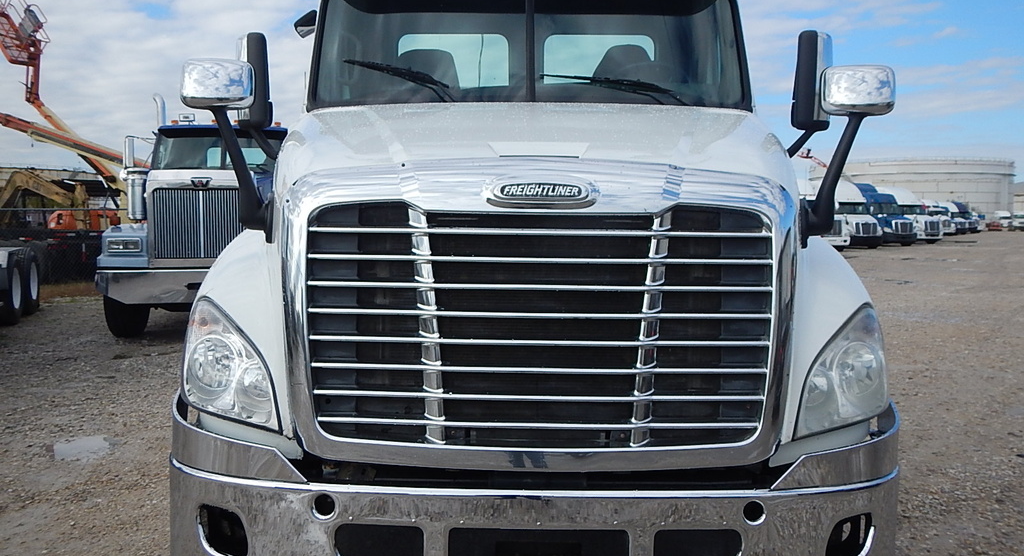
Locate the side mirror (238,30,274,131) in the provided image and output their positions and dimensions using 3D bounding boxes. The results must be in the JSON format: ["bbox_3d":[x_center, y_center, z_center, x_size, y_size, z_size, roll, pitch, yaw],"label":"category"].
[{"bbox_3d":[-1.247,-0.944,4.013,0.210,0.480,0.140,1,4,13],"label":"side mirror"}]

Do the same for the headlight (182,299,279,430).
[{"bbox_3d":[-0.872,0.255,2.666,0.380,0.400,0.370,0,4,0],"label":"headlight"}]

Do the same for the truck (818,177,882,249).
[{"bbox_3d":[17.918,-3.792,48.192,2.550,3.900,7.700,0,4,-13],"label":"truck"}]

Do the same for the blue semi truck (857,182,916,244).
[{"bbox_3d":[22.070,-4.067,52.481,2.550,3.900,7.700,0,4,-13],"label":"blue semi truck"}]

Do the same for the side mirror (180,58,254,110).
[{"bbox_3d":[-1.064,-0.687,2.989,0.250,0.185,0.125,1,4,12],"label":"side mirror"}]

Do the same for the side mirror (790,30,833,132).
[{"bbox_3d":[1.443,-0.945,4.011,0.210,0.480,0.140,0,4,-13],"label":"side mirror"}]

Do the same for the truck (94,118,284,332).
[{"bbox_3d":[-4.429,-0.988,13.076,2.500,3.000,7.000,0,4,-13],"label":"truck"}]

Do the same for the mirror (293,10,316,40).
[{"bbox_3d":[-1.053,-1.329,4.366,0.200,0.155,0.160,0,4,0],"label":"mirror"}]

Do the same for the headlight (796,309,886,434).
[{"bbox_3d":[1.038,0.282,2.667,0.380,0.400,0.370,0,4,0],"label":"headlight"}]

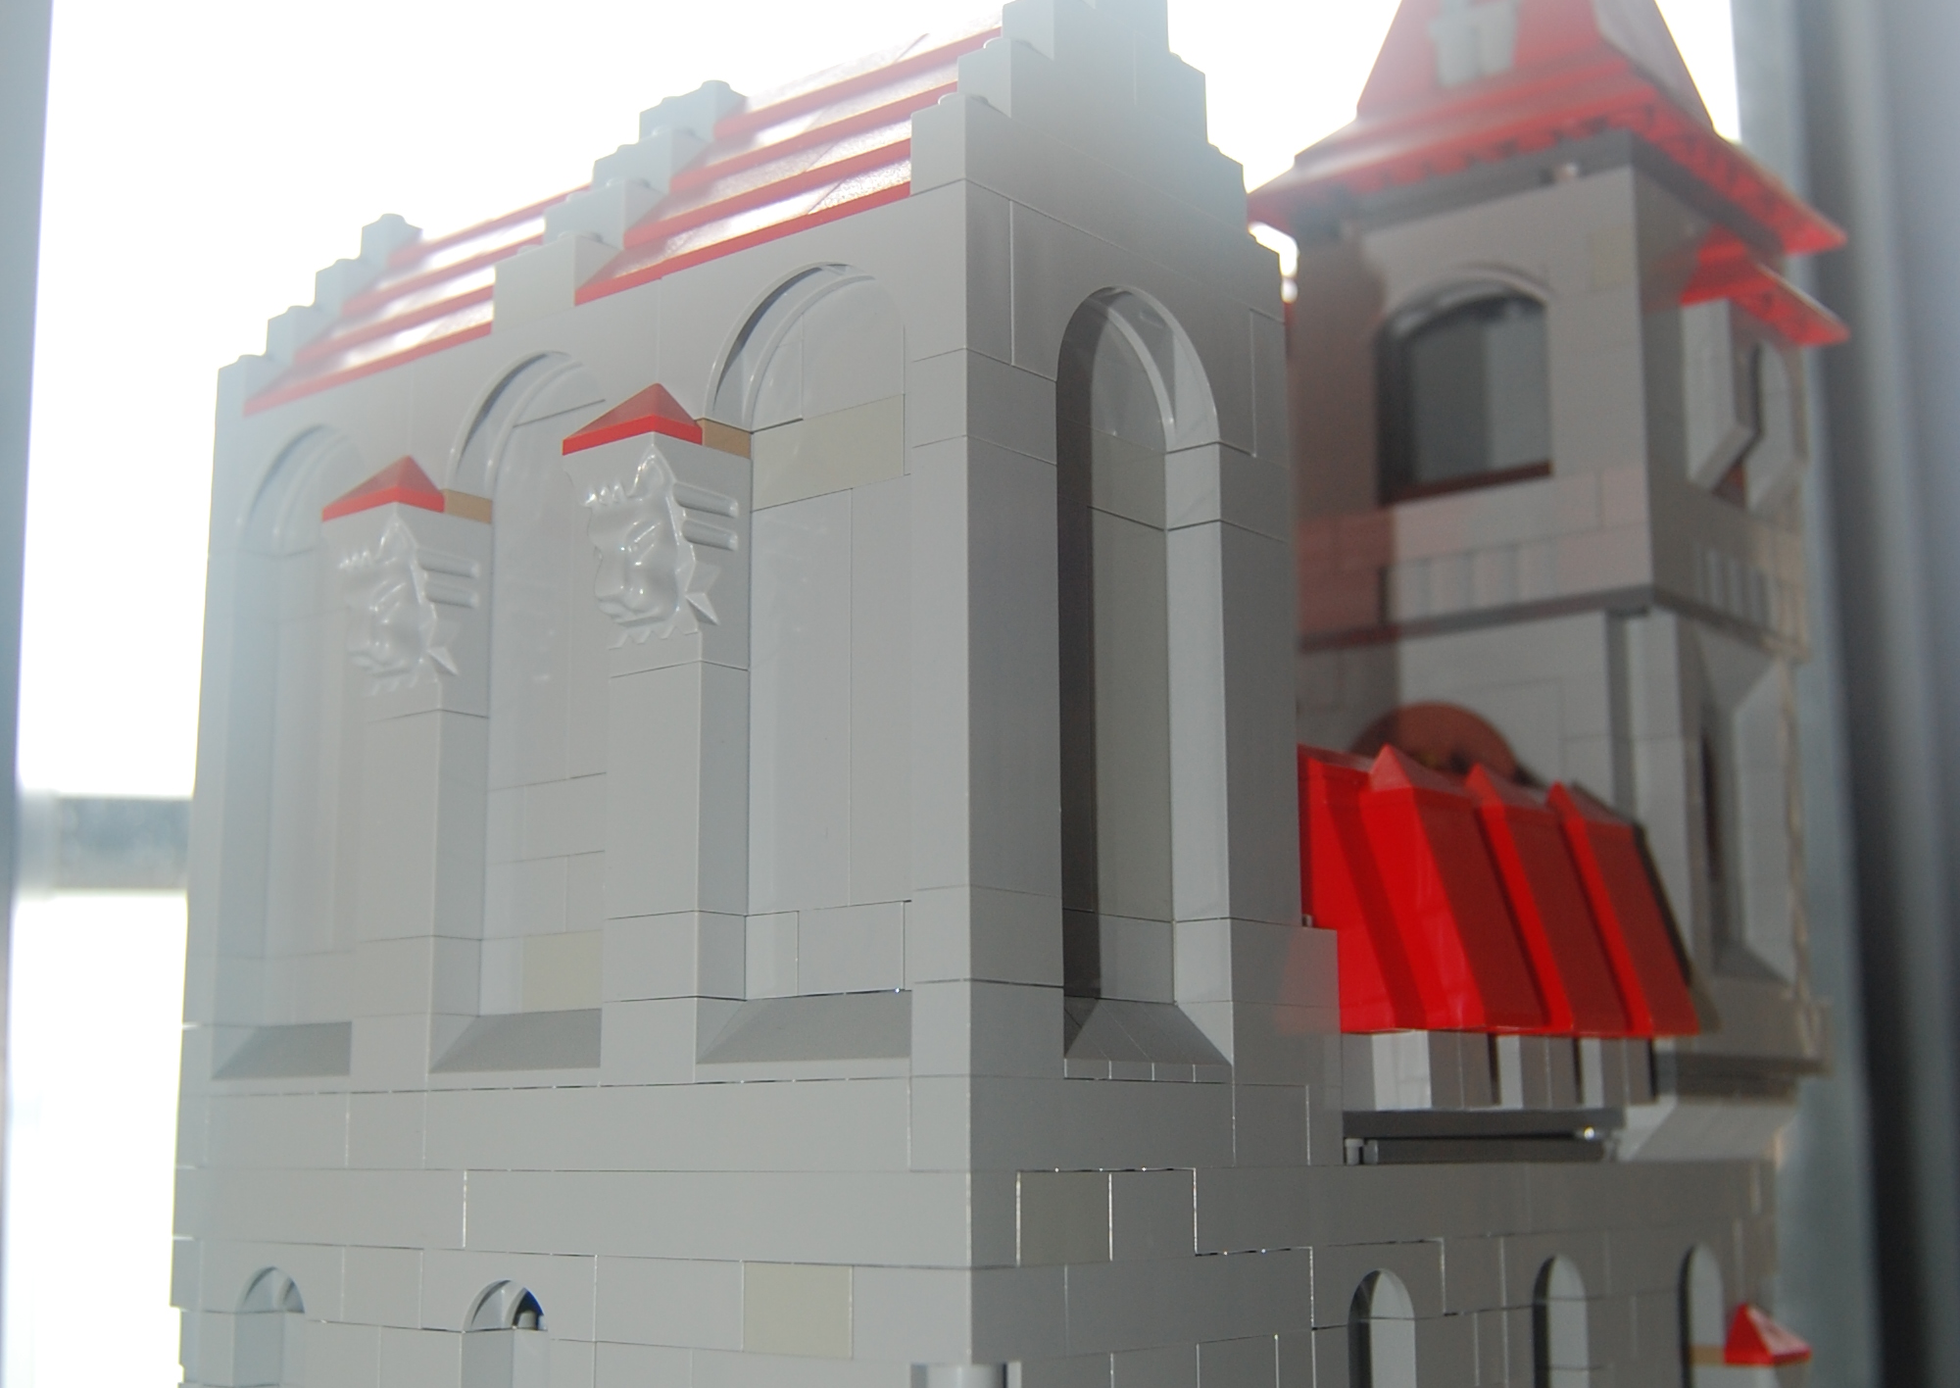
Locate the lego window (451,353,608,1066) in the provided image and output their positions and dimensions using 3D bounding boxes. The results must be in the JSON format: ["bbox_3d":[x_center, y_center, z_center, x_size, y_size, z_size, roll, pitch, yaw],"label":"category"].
[{"bbox_3d":[-0.054,0.002,0.304,0.032,0.090,0.008,-9,-14,39],"label":"lego window"}]

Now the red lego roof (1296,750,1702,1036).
[{"bbox_3d":[0.071,0.027,0.332,0.023,0.038,0.072,-9,-14,39],"label":"red lego roof"}]

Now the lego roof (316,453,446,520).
[{"bbox_3d":[-0.078,-0.027,0.322,0.016,0.010,0.008,-9,-13,39],"label":"lego roof"}]

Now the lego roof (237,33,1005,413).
[{"bbox_3d":[-0.036,-0.061,0.338,0.128,0.038,0.064,-9,-14,39],"label":"lego roof"}]

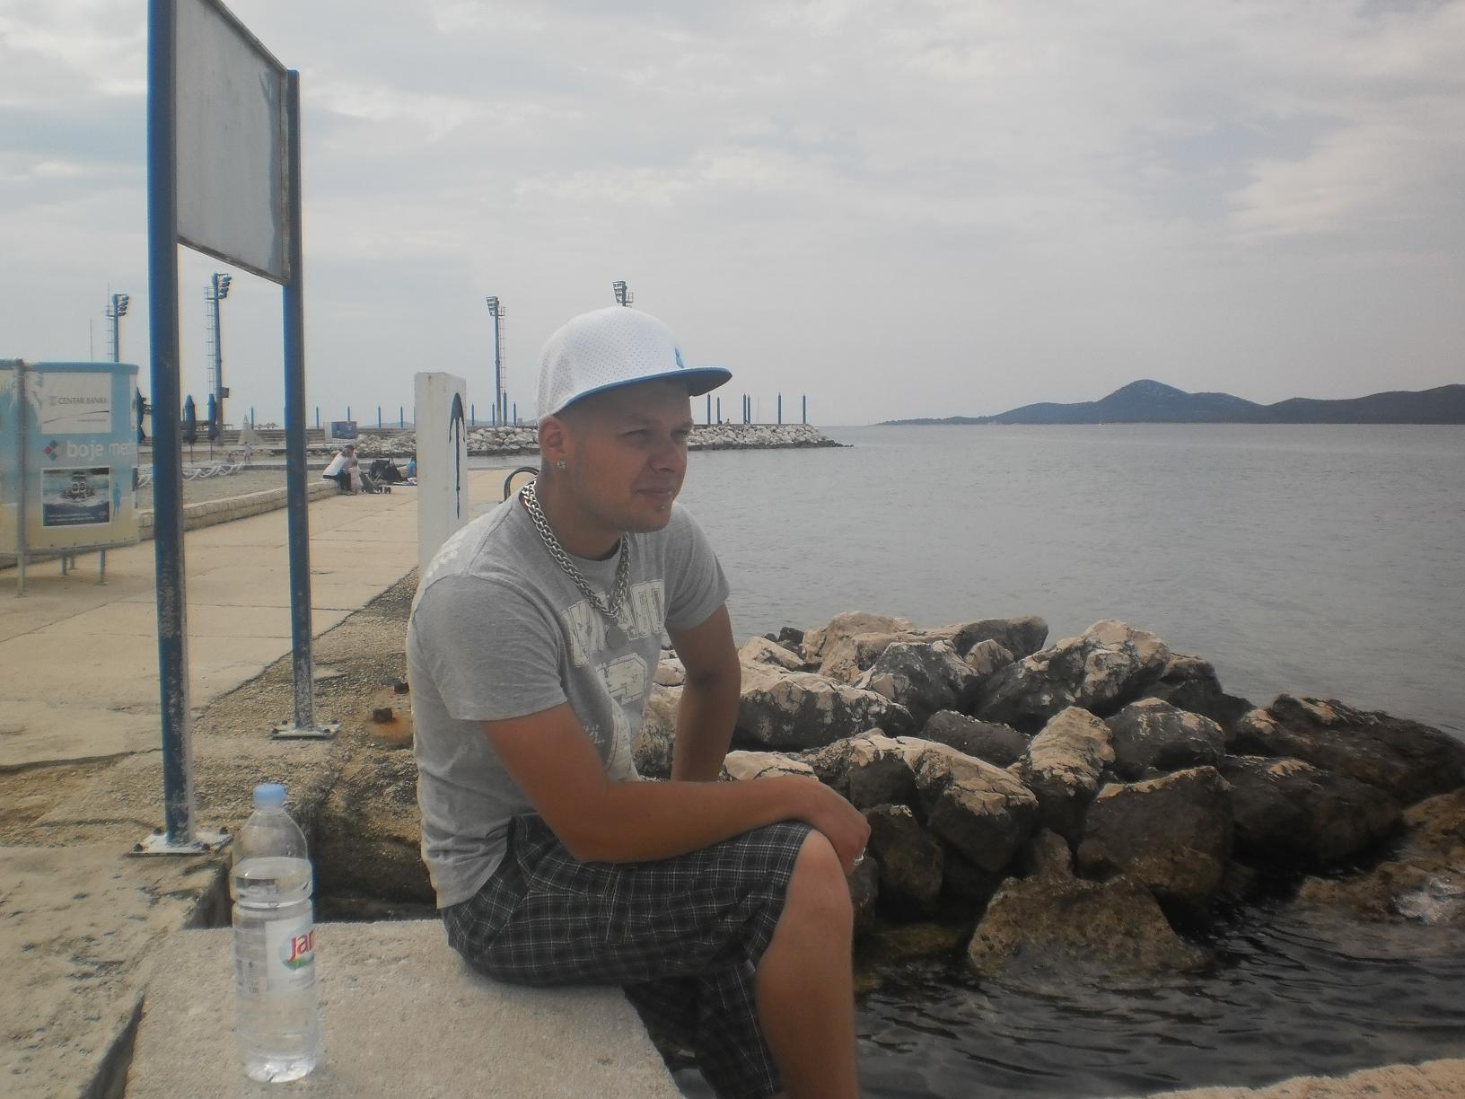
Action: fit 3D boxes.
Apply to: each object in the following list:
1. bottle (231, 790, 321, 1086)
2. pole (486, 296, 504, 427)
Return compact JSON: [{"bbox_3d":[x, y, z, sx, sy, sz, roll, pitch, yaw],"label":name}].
[{"bbox_3d":[-0.453,0.376,1.508,0.081,0.285,0.081,0,5,3],"label":"bottle"},{"bbox_3d":[-27.570,-21.858,177.560,2.000,15.217,1.300,-4,6,-38],"label":"pole"}]

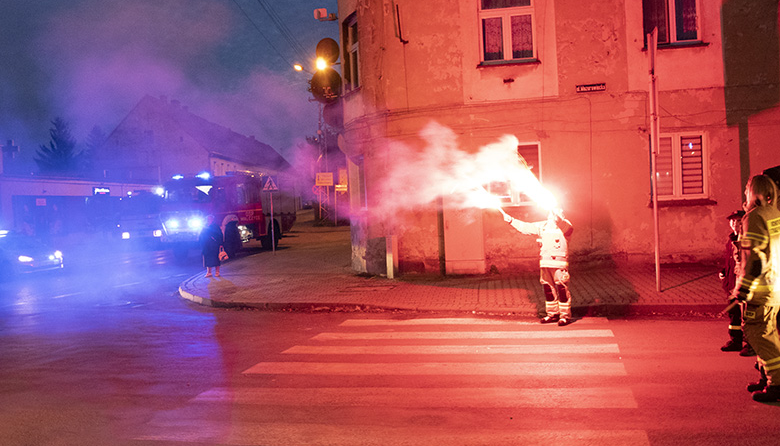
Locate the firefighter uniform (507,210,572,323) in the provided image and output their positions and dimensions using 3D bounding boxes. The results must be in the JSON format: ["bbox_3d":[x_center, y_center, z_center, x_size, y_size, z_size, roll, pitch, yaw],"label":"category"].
[{"bbox_3d":[2.224,0.638,9.521,0.950,1.740,0.620,-2,2,25],"label":"firefighter uniform"}]

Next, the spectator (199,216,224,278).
[{"bbox_3d":[-4.869,0.673,17.217,0.620,1.630,0.430,-2,1,9],"label":"spectator"}]

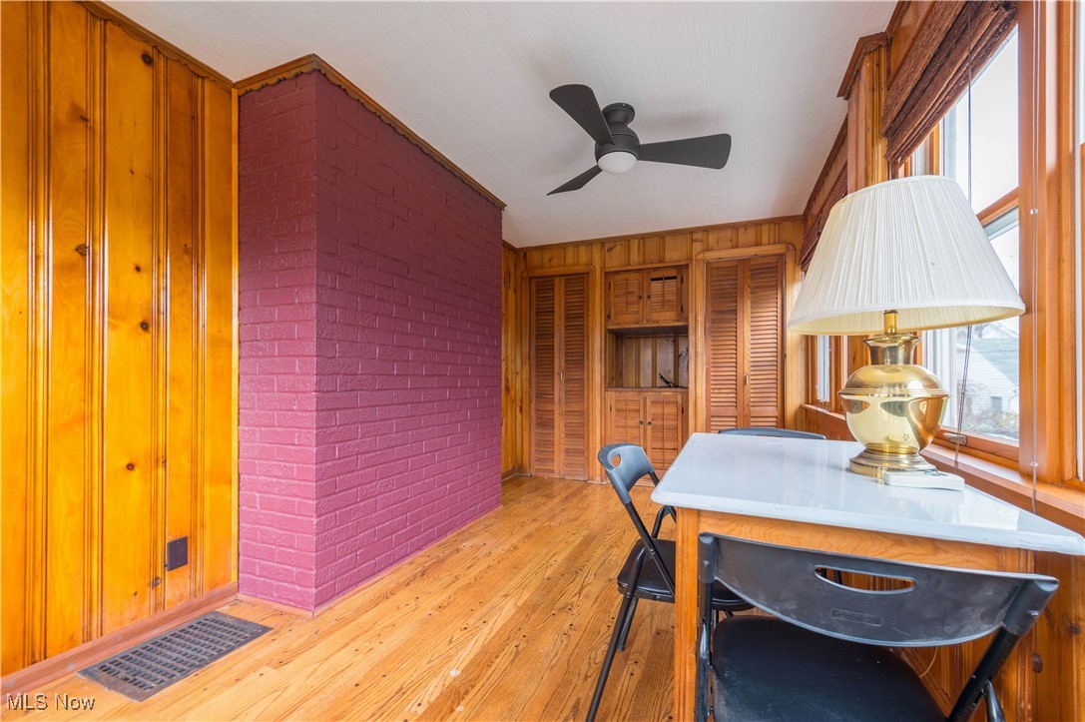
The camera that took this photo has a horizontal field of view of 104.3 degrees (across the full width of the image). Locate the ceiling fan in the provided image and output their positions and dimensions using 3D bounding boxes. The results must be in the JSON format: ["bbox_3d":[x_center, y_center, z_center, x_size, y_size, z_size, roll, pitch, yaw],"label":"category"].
[{"bbox_3d":[0.450,-1.120,2.150,1.030,0.295,1.060,0,-1,0],"label":"ceiling fan"}]

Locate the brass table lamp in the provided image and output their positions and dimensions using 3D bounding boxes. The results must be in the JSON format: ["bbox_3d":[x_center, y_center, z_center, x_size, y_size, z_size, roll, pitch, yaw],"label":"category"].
[{"bbox_3d":[0.895,-0.075,1.085,0.452,0.715,0.452,0,-1,25],"label":"brass table lamp"}]

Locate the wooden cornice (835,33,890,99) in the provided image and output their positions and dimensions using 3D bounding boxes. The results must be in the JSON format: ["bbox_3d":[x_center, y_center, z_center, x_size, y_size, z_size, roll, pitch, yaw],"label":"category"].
[{"bbox_3d":[1.375,-1.246,1.830,0.088,0.054,0.400,0,-1,25],"label":"wooden cornice"}]

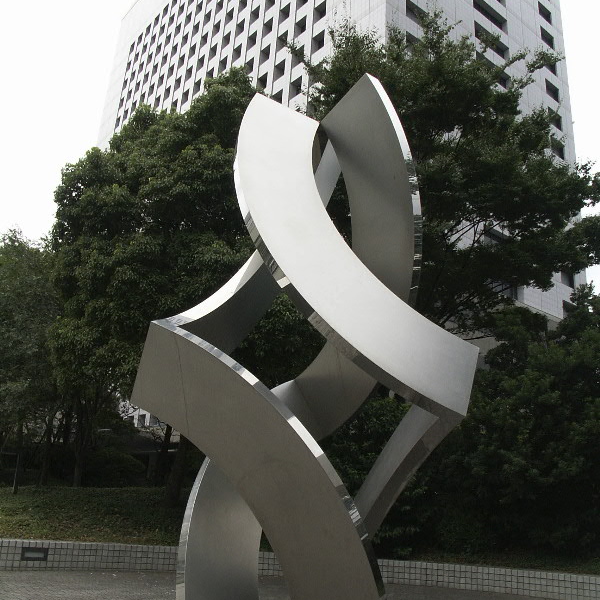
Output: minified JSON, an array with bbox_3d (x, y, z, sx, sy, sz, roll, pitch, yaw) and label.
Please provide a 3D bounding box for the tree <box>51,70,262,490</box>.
[{"bbox_3d":[-2.900,-0.700,16.600,7.000,11.700,7.000,4,-20,0],"label":"tree"}]

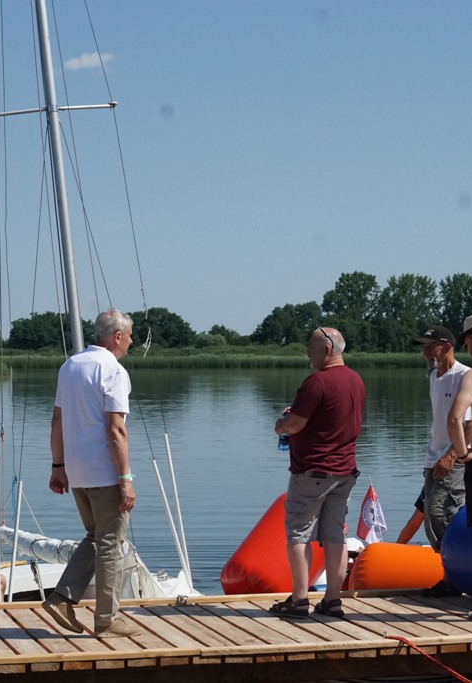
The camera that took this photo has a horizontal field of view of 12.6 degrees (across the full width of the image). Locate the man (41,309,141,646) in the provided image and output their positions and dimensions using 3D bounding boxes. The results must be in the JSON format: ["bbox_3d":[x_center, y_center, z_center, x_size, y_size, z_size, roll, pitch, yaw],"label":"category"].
[{"bbox_3d":[-0.816,0.746,12.141,0.600,1.820,0.540,0,0,-38],"label":"man"}]

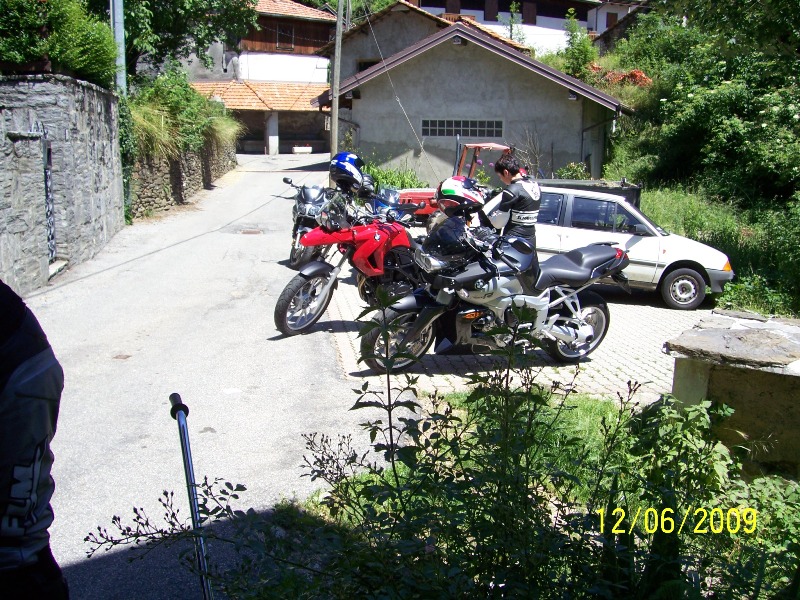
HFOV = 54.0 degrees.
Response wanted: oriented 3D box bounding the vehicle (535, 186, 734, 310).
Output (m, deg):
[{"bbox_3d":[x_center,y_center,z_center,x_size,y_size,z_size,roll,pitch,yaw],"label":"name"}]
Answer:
[{"bbox_3d":[2.720,-0.765,10.870,3.520,1.370,1.570,6,9,13],"label":"vehicle"}]

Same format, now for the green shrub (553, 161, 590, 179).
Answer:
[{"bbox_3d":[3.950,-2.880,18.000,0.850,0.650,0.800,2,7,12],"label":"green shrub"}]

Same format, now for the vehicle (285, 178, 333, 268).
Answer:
[{"bbox_3d":[-1.170,-1.090,11.850,0.800,1.200,2.100,10,9,7],"label":"vehicle"}]

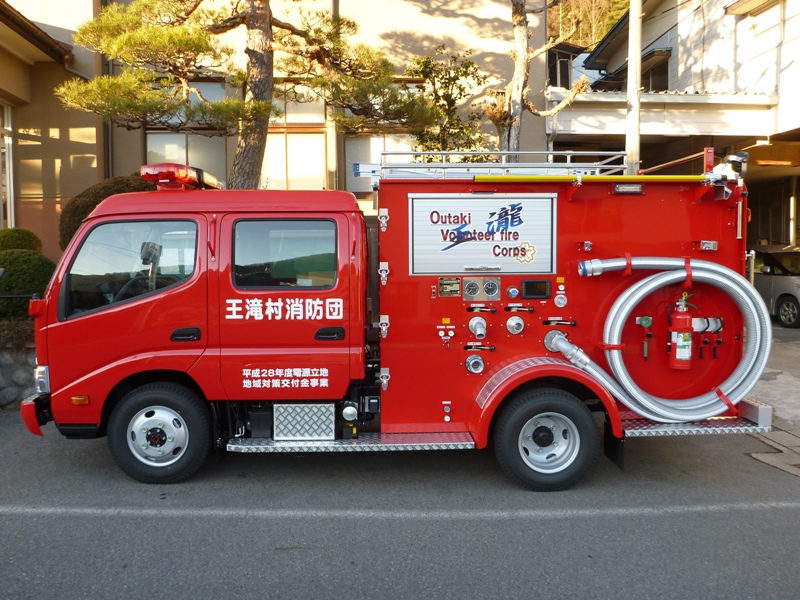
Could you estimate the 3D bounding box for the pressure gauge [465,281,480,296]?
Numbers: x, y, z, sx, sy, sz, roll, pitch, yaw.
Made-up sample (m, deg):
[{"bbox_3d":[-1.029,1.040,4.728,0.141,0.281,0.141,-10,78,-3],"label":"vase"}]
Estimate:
[{"bbox_3d":[0.526,-0.080,4.684,0.105,0.107,0.030,0,4,-2],"label":"pressure gauge"}]

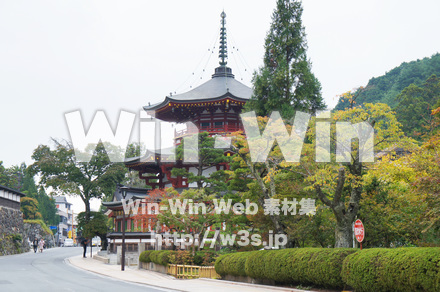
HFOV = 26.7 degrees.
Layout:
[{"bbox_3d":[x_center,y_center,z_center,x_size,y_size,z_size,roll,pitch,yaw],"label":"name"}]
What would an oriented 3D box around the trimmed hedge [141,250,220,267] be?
[{"bbox_3d":[-2.277,5.548,46.205,2.200,0.800,8.300,1,-6,-13],"label":"trimmed hedge"}]

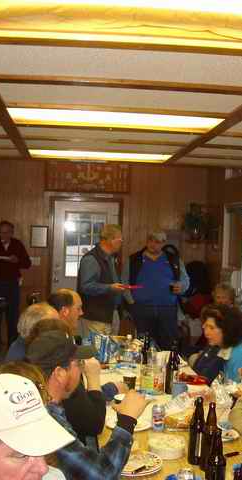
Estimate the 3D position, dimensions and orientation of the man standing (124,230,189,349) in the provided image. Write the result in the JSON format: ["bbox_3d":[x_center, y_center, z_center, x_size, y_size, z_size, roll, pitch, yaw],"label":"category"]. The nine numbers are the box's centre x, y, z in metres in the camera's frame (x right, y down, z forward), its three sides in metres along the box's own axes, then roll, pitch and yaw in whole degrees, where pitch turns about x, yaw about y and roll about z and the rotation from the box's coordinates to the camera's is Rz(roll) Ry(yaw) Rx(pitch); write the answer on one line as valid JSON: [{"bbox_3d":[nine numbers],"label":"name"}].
[{"bbox_3d":[0.362,0.721,6.615,0.630,1.666,0.460,2,1,4],"label":"man standing"}]

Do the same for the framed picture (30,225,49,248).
[{"bbox_3d":[-1.144,-0.046,9.109,0.275,0.310,0.030,2,1,-5],"label":"framed picture"}]

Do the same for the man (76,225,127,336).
[{"bbox_3d":[-0.187,0.696,6.169,0.470,1.691,0.500,2,1,13],"label":"man"}]

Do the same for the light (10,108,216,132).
[{"bbox_3d":[-0.035,-0.721,3.876,1.230,0.065,0.540,2,1,-5],"label":"light"}]

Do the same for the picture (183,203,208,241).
[{"bbox_3d":[1.069,-0.265,9.281,0.350,0.520,0.040,2,1,-5],"label":"picture"}]

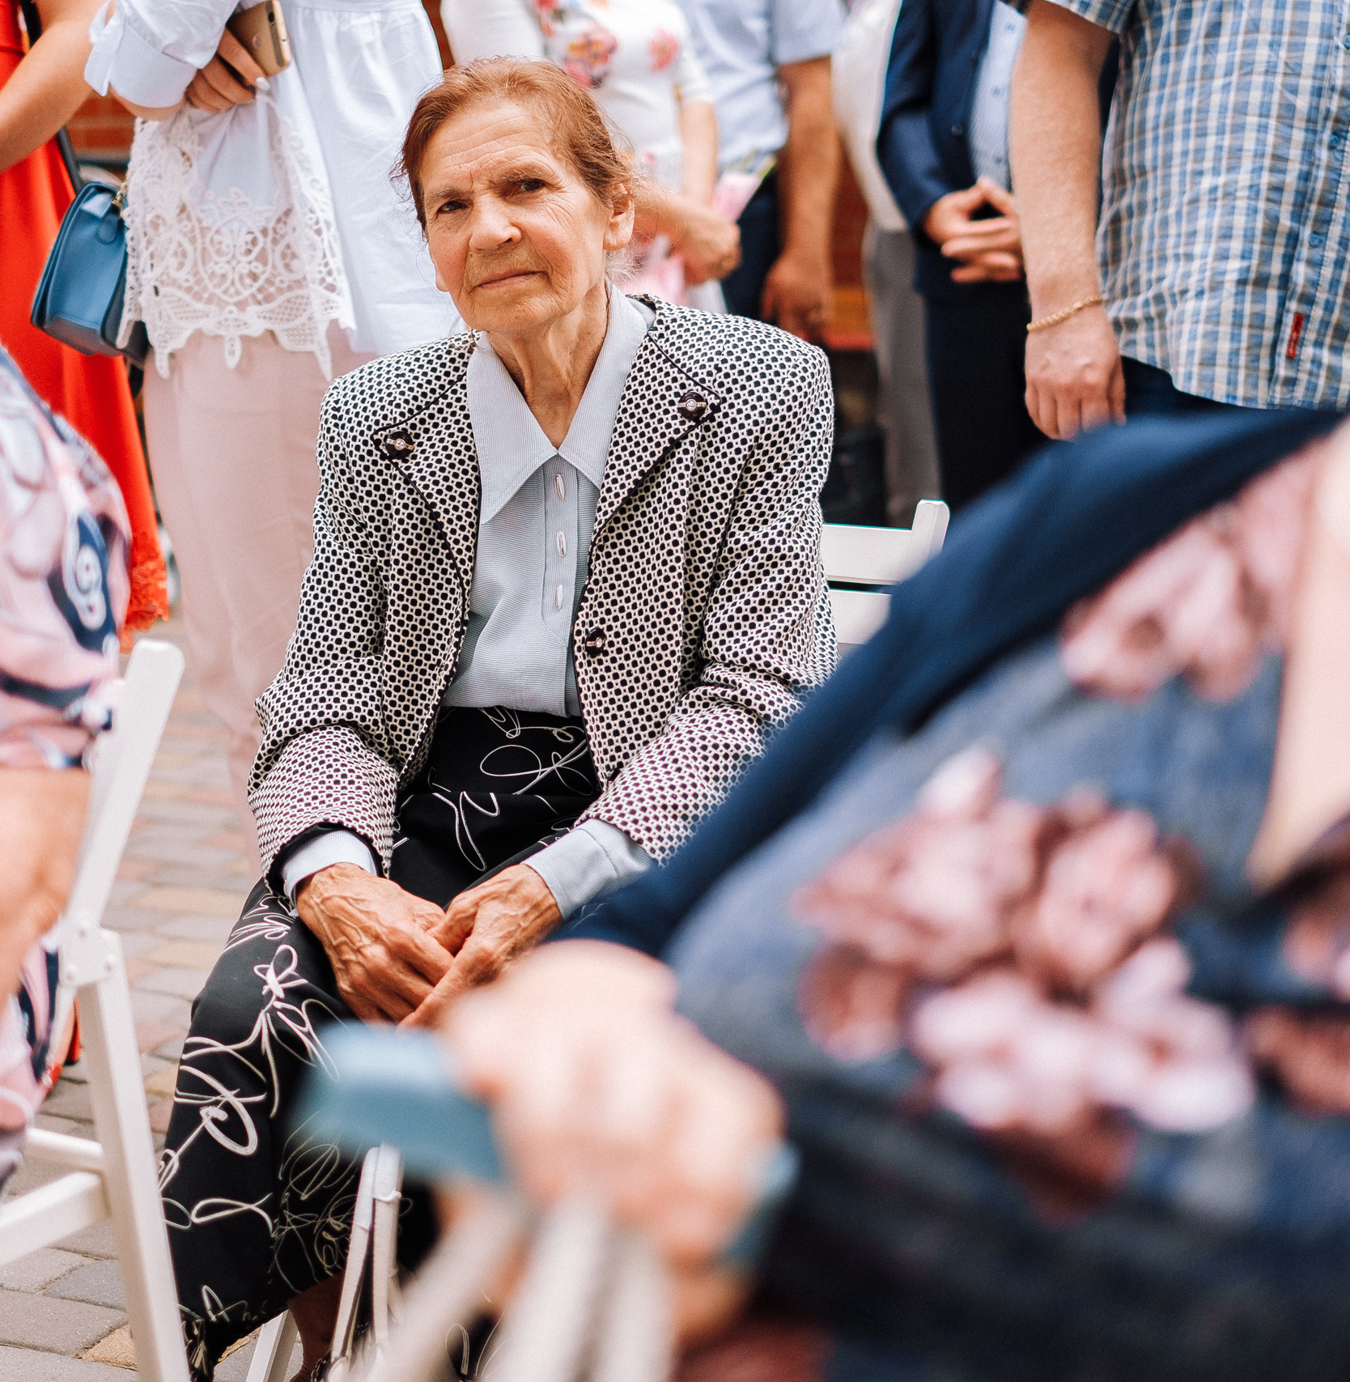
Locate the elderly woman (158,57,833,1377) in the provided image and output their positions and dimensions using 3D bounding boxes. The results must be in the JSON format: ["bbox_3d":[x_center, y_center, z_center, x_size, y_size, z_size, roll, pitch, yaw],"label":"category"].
[{"bbox_3d":[-0.135,0.063,2.590,0.510,1.200,0.700,5,13,21],"label":"elderly woman"}]

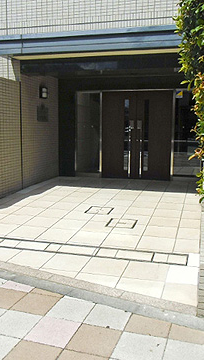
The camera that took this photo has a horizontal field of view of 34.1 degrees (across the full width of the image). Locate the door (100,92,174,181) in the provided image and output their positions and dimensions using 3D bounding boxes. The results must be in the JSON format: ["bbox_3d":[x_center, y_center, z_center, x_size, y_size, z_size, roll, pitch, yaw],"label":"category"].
[{"bbox_3d":[0.760,-0.974,7.394,1.580,1.960,0.100,2,10,16],"label":"door"}]

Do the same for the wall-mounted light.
[{"bbox_3d":[-1.225,-1.848,7.006,0.090,0.245,0.250,2,10,16],"label":"wall-mounted light"}]

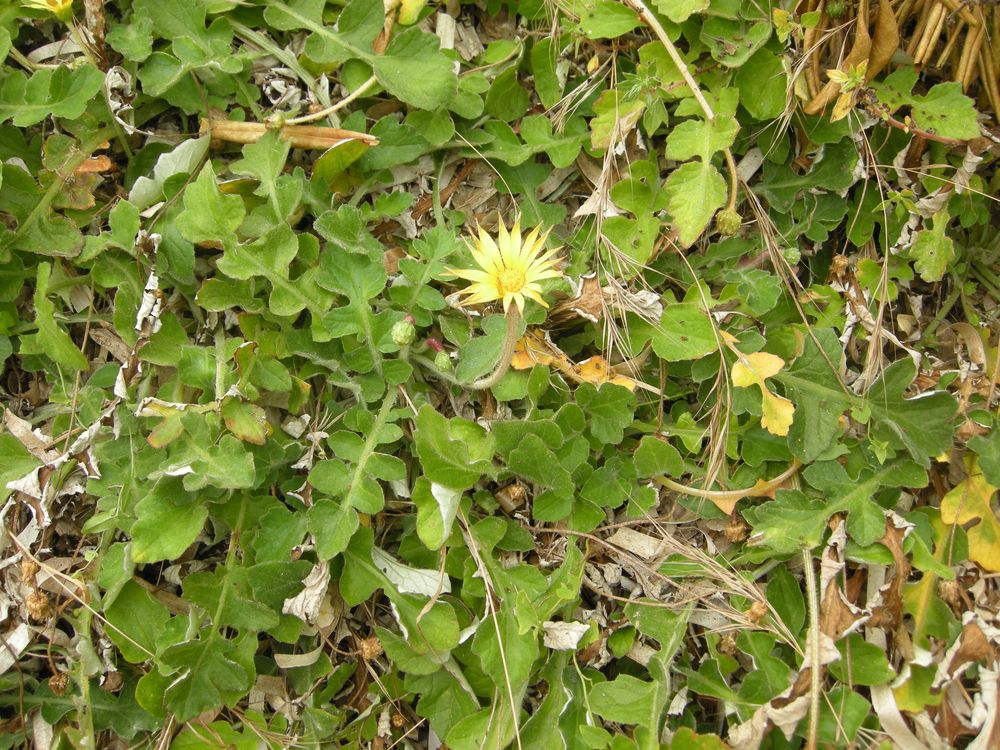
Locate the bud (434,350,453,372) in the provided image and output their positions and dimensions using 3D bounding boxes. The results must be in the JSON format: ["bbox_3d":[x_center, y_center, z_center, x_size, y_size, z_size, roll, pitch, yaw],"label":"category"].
[{"bbox_3d":[-0.027,-0.006,0.488,0.008,0.011,0.008,-14,27,7],"label":"bud"}]

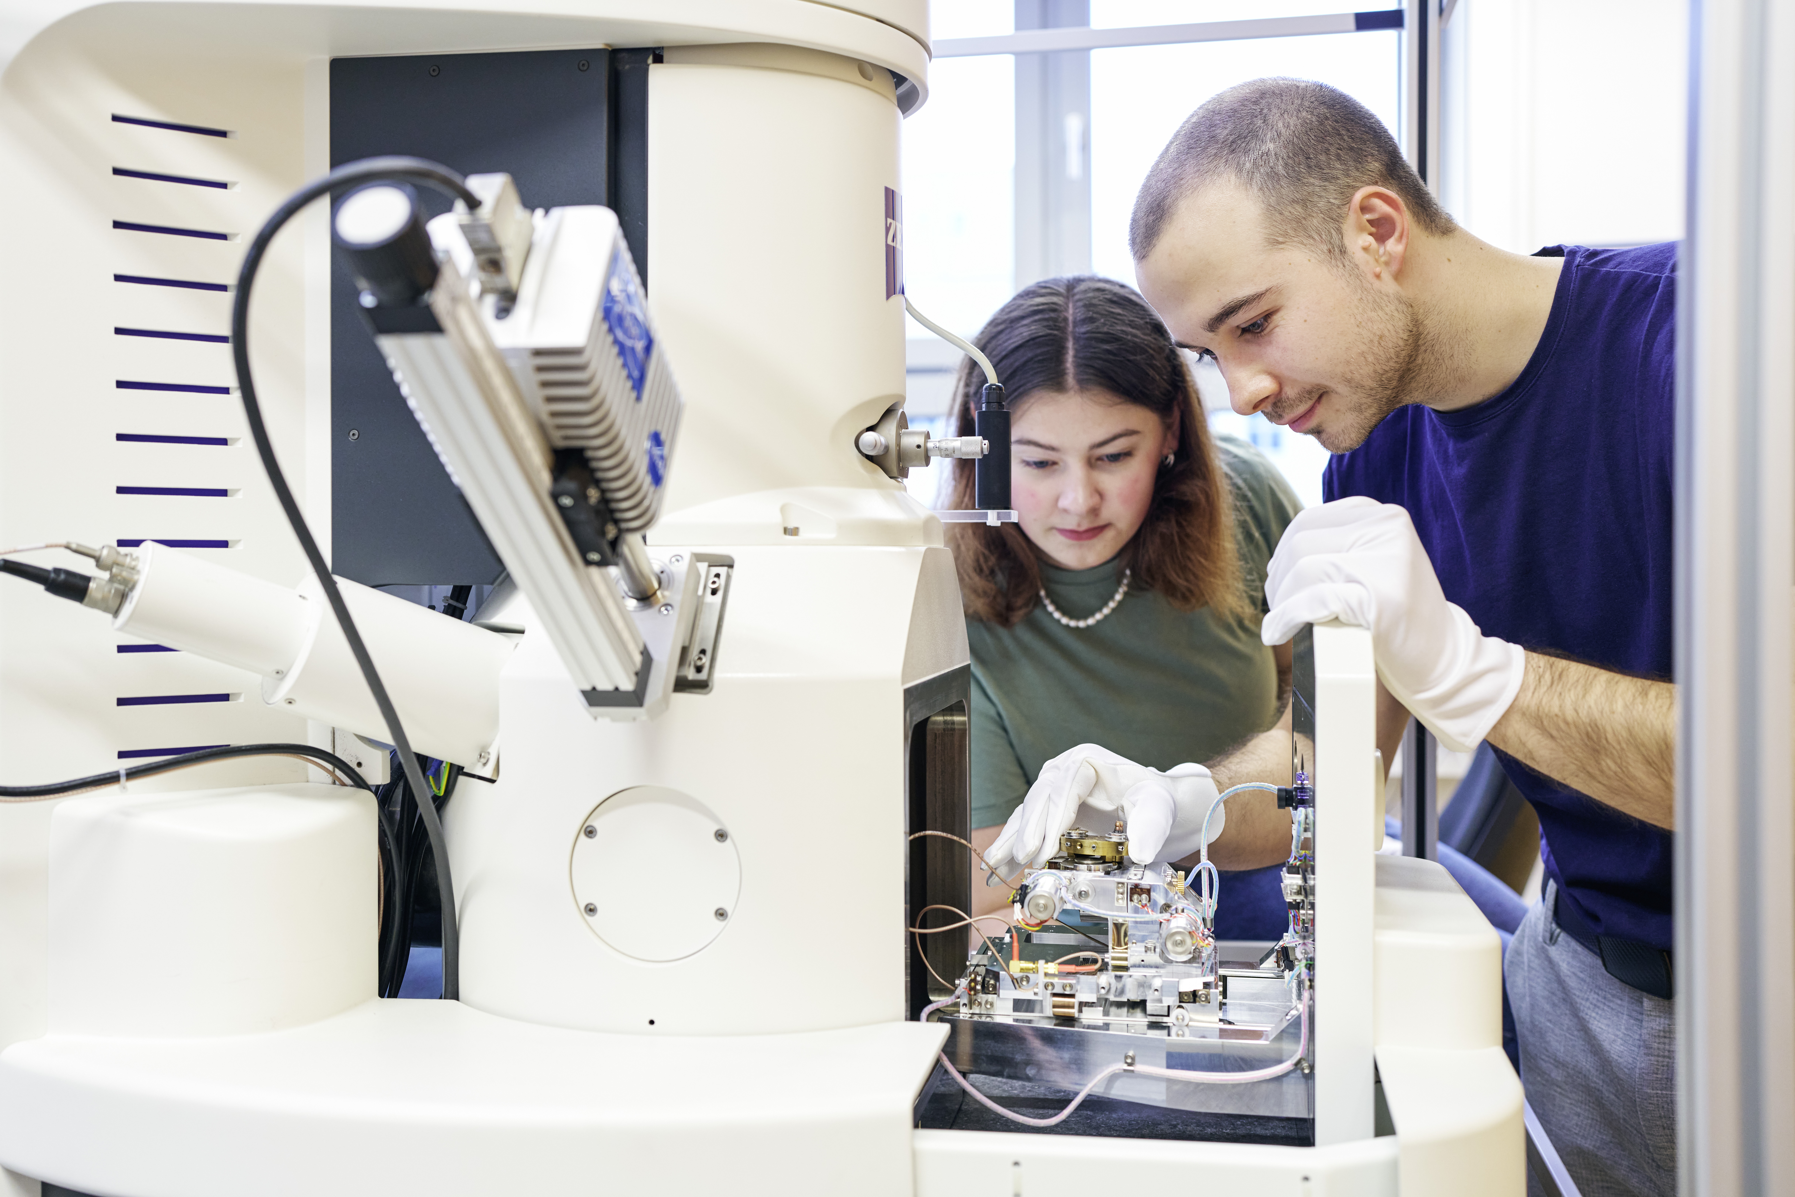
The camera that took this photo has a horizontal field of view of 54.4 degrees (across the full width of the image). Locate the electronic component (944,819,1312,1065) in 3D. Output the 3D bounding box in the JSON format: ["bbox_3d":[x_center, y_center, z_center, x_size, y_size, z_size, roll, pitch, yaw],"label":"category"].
[{"bbox_3d":[0.160,0.222,1.220,0.235,0.145,0.190,0,1,13],"label":"electronic component"}]

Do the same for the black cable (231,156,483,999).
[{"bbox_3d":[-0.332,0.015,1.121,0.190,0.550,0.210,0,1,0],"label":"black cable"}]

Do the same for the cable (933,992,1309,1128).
[{"bbox_3d":[0.146,0.300,1.135,0.250,0.092,0.060,0,1,13],"label":"cable"}]

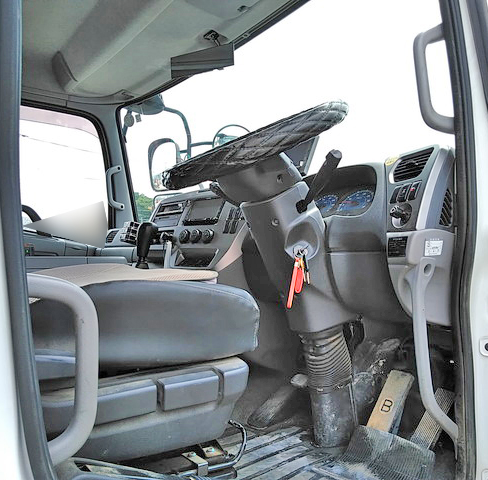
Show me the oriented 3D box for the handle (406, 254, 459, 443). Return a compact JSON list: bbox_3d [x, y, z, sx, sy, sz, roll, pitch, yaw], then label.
[{"bbox_3d":[0.395,0.228,1.040,0.100,0.375,0.070,1,-2,-34],"label":"handle"}]

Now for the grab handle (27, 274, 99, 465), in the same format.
[{"bbox_3d":[-0.227,0.156,0.605,0.040,0.228,0.100,-1,-2,45],"label":"grab handle"}]

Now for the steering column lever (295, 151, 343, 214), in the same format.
[{"bbox_3d":[0.159,-0.123,1.087,0.032,0.032,0.153,1,-44,-34],"label":"steering column lever"}]

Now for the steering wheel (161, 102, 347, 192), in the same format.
[{"bbox_3d":[0.028,-0.211,1.181,0.460,0.085,0.460,-31,16,-31],"label":"steering wheel"}]

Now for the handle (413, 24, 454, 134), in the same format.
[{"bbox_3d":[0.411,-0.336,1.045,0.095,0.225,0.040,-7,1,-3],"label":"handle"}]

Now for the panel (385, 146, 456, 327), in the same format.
[{"bbox_3d":[0.418,-0.006,1.150,0.140,0.390,0.180,1,-1,-20],"label":"panel"}]

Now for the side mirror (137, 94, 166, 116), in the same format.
[{"bbox_3d":[-0.497,-0.738,2.680,0.190,0.150,0.130,-1,-2,39],"label":"side mirror"}]

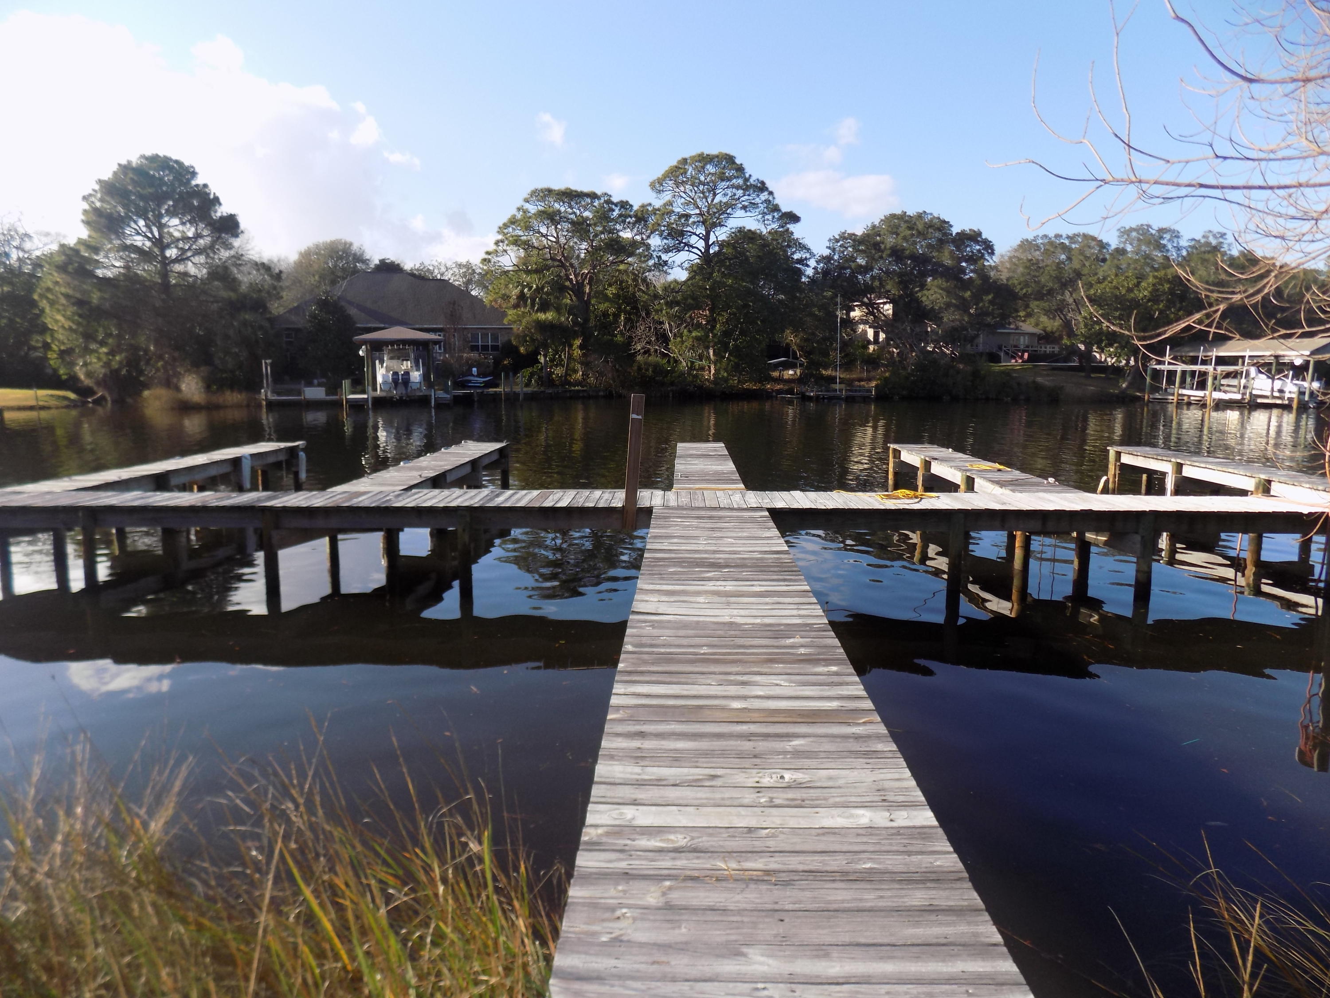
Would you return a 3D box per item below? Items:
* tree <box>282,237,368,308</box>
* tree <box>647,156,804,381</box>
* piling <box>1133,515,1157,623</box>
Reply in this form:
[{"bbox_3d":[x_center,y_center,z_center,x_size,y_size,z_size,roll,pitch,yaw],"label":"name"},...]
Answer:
[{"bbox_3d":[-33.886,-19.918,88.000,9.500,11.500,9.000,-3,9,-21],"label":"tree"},{"bbox_3d":[4.142,-15.919,61.287,10.660,15.350,9.600,0,9,0],"label":"tree"},{"bbox_3d":[5.307,0.745,9.761,0.165,1.150,0.165,0,9,1],"label":"piling"}]

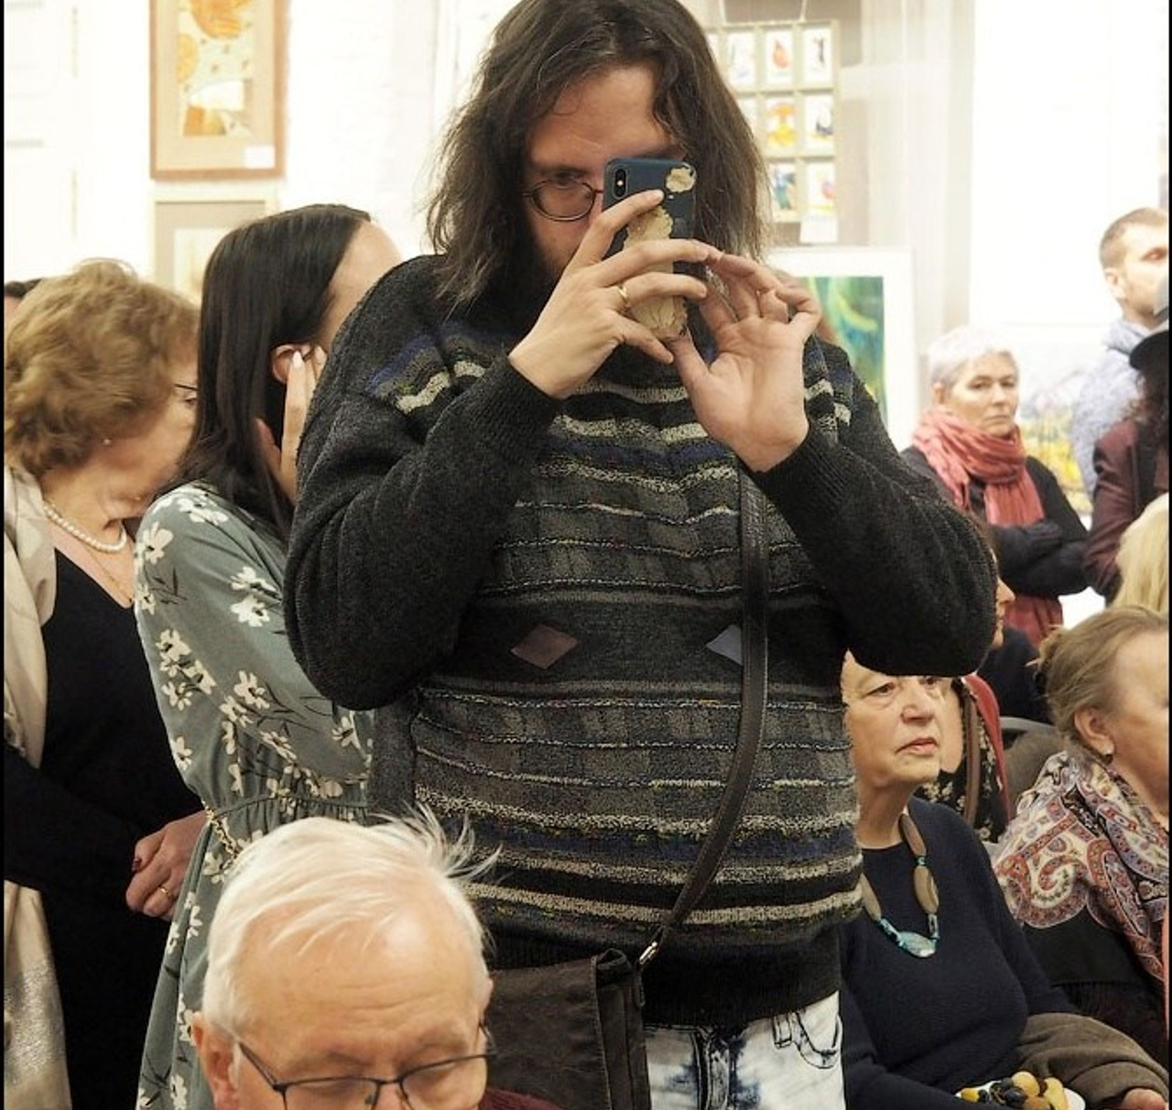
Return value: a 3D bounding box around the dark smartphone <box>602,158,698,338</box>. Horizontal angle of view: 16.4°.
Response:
[{"bbox_3d":[0.050,-0.248,3.290,0.073,0.146,0.009,1,14,-8],"label":"dark smartphone"}]

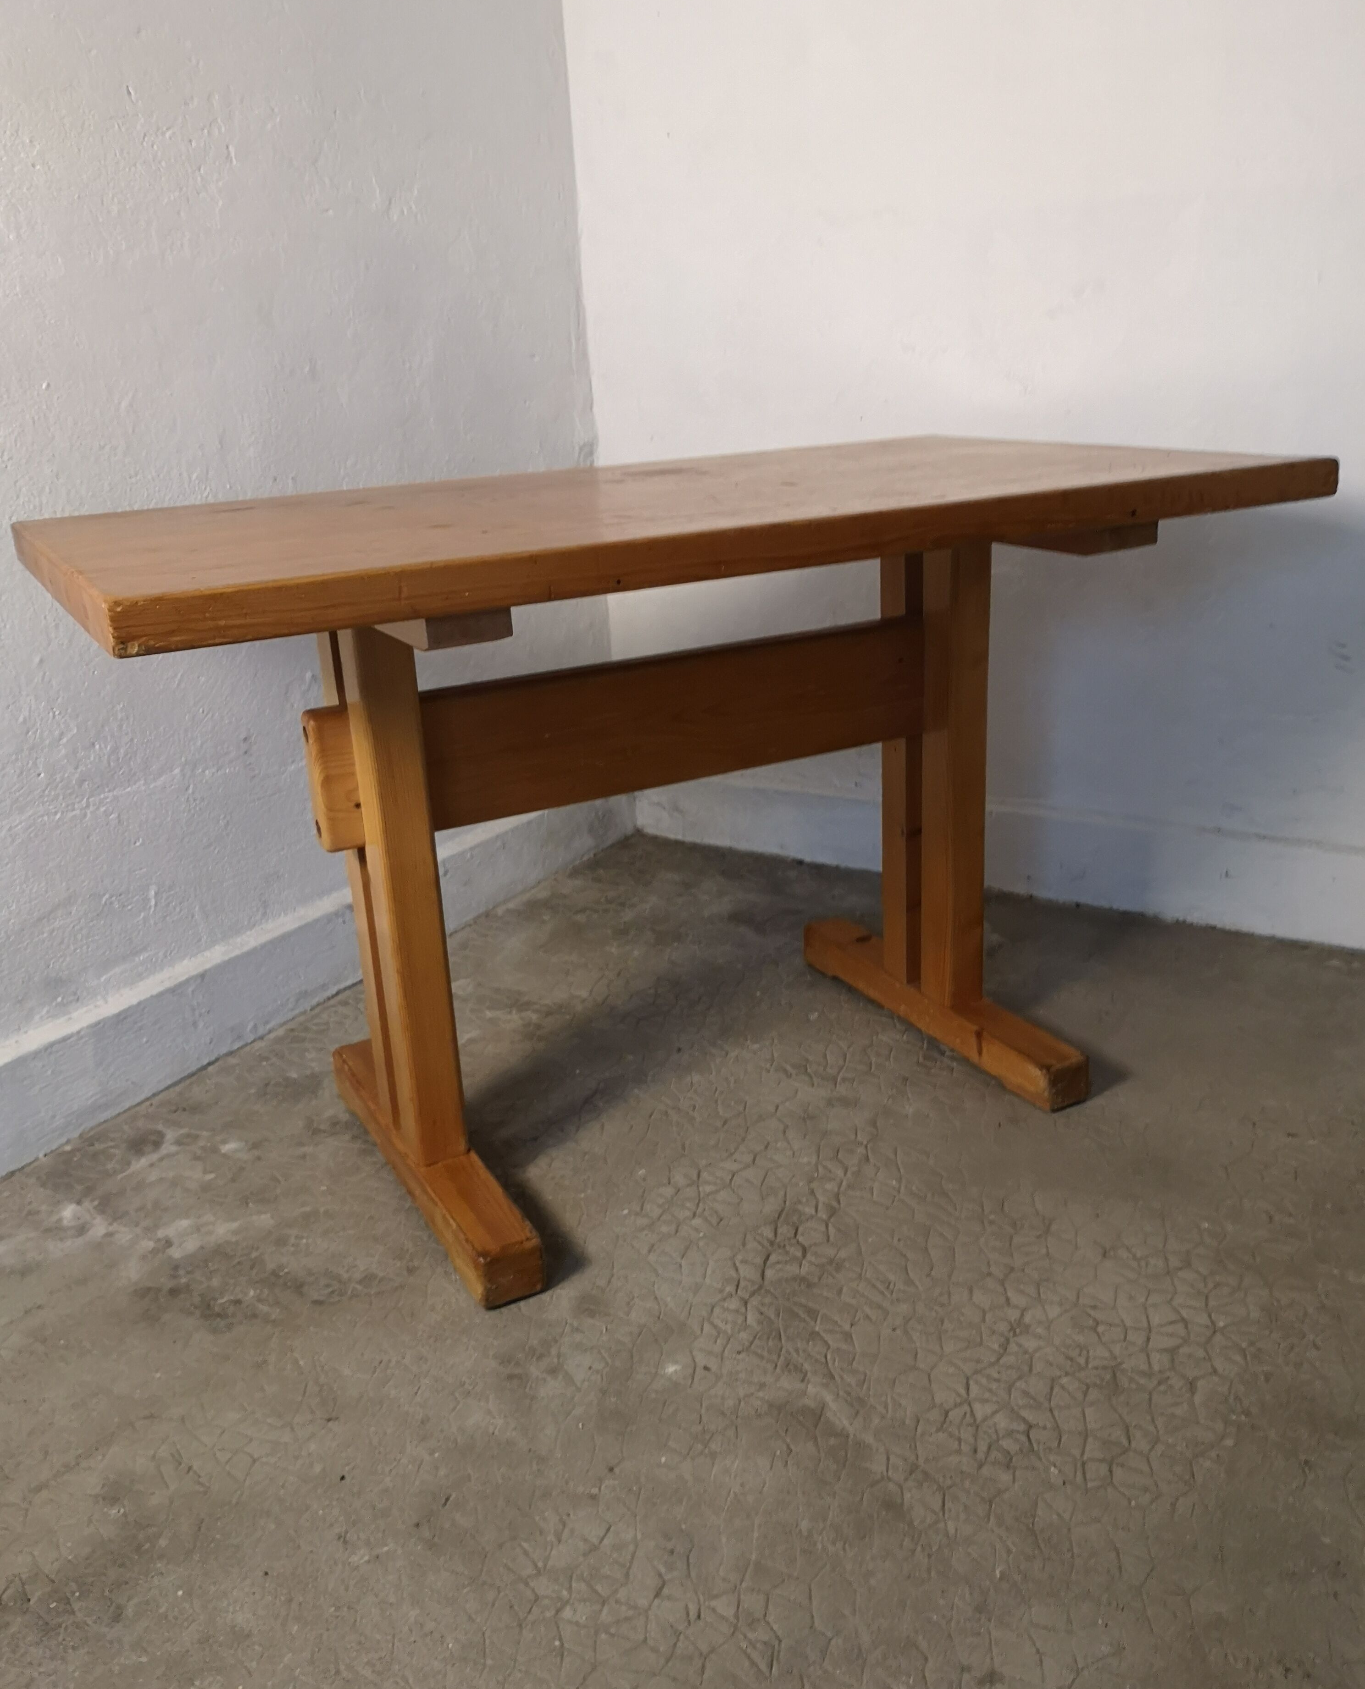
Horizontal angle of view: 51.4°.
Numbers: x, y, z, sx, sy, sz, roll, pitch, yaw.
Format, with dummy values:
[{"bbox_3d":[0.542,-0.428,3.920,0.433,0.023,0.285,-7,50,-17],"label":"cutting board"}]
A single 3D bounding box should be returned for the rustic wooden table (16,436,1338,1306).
[{"bbox_3d":[0.004,-0.034,1.645,1.240,0.730,0.690,-13,21,-26],"label":"rustic wooden table"}]

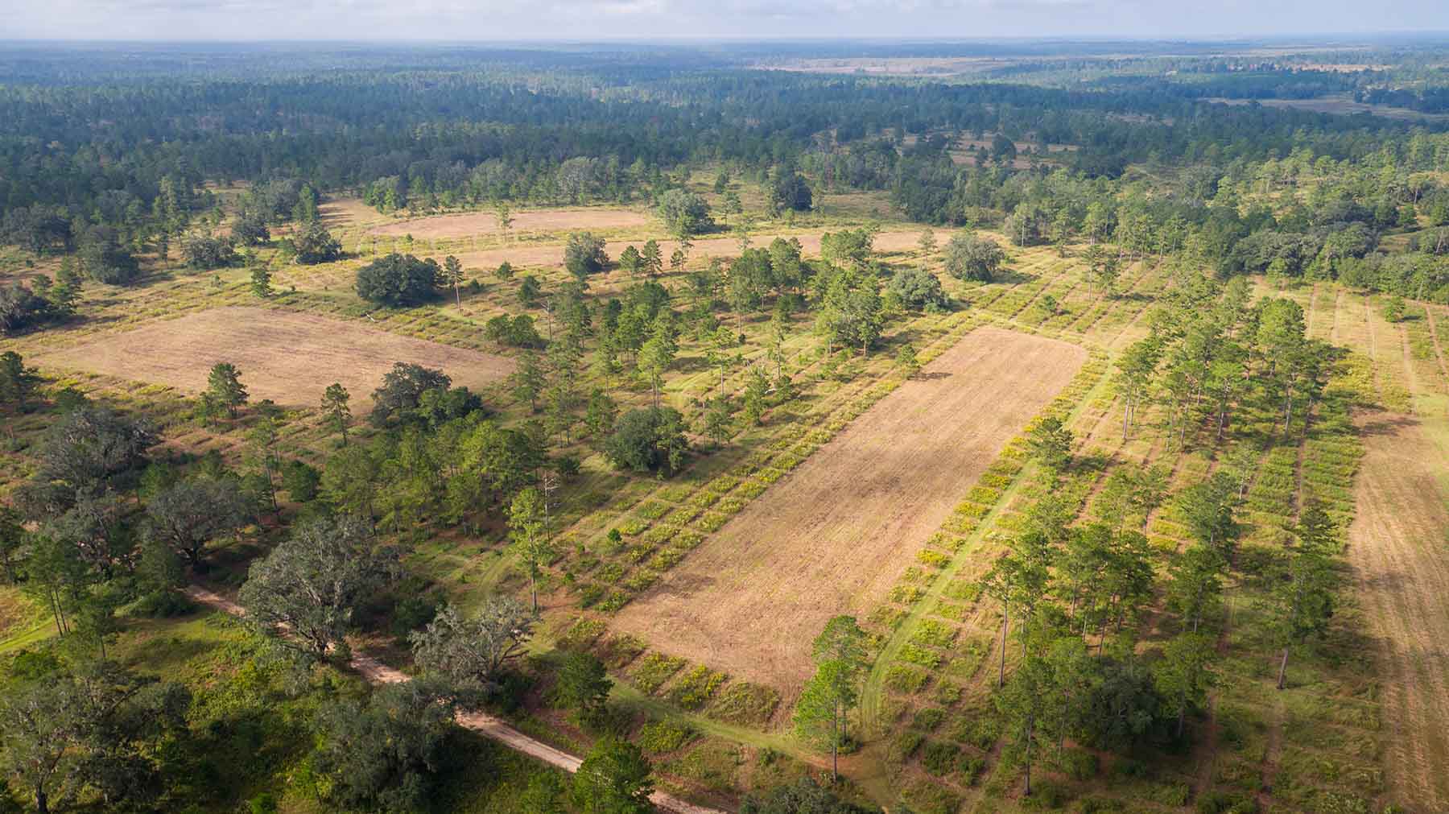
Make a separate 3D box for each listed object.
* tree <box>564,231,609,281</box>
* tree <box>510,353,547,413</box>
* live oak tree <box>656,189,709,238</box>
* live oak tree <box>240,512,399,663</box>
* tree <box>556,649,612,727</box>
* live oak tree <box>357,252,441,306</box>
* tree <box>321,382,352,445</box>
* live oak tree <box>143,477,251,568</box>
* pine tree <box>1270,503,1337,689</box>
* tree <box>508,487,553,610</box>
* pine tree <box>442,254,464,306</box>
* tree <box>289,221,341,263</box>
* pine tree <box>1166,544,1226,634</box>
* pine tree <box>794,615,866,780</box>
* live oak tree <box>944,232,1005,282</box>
[{"bbox_3d":[-55.290,-60.220,369.370,17.500,19.900,16.600,-3,22,-8],"label":"tree"},{"bbox_3d":[-53.010,-6.330,250.530,9.300,17.000,9.300,-5,22,-12],"label":"tree"},{"bbox_3d":[-20.070,-93.490,448.590,26.400,22.600,25.100,-1,22,-2],"label":"live oak tree"},{"bbox_3d":[-61.860,29.930,141.530,22.600,21.800,21.500,-11,24,-25],"label":"live oak tree"},{"bbox_3d":[-20.870,41.870,136.120,8.700,12.800,8.700,-4,22,-10],"label":"tree"},{"bbox_3d":[-119.470,-46.880,337.920,29.900,19.000,28.400,-8,23,-18],"label":"live oak tree"},{"bbox_3d":[-96.680,2.110,230.790,7.000,16.500,7.000,-10,24,-23],"label":"tree"},{"bbox_3d":[-101.040,23.240,177.320,18.500,17.300,18.500,-14,26,-30],"label":"live oak tree"},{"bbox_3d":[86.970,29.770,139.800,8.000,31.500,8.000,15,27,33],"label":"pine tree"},{"bbox_3d":[-31.840,24.120,153.340,7.000,23.600,7.000,-5,22,-12],"label":"tree"},{"bbox_3d":[-103.390,-48.380,352.200,7.800,19.500,7.800,-7,23,-15],"label":"pine tree"},{"bbox_3d":[-186.750,-74.760,420.720,20.500,18.000,20.500,-10,24,-22],"label":"tree"},{"bbox_3d":[73.440,30.020,144.860,8.400,18.100,8.400,12,25,28],"label":"pine tree"},{"bbox_3d":[13.250,37.550,116.940,9.000,25.300,9.000,3,22,7],"label":"pine tree"},{"bbox_3d":[105.320,-63.070,387.410,25.000,18.500,25.000,6,23,14],"label":"live oak tree"}]

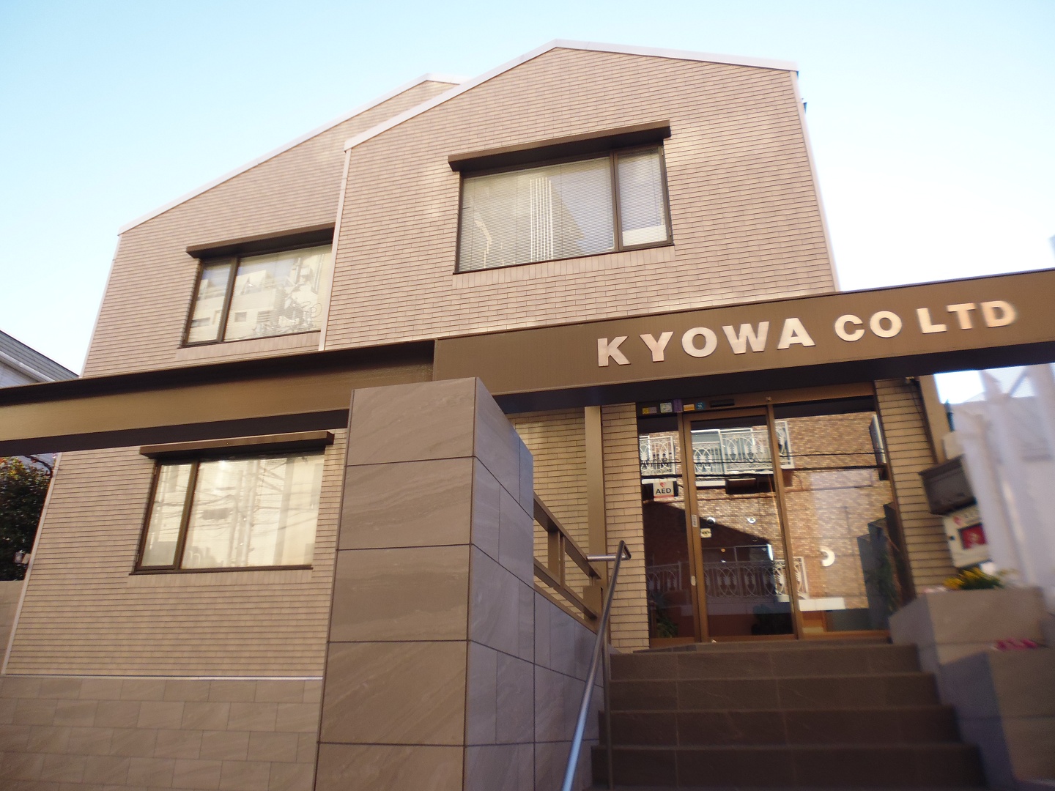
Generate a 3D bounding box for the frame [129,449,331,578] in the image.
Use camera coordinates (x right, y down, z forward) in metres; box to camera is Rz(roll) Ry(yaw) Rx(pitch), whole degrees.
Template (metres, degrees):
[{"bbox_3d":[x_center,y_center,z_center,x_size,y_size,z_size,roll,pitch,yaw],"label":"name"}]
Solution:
[{"bbox_3d":[-3.787,1.457,9.311,2.477,1.556,0.120,-5,-24,12],"label":"frame"}]

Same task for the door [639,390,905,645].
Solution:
[{"bbox_3d":[2.224,1.095,6.875,2.264,2.378,0.150,-5,-24,12],"label":"door"}]

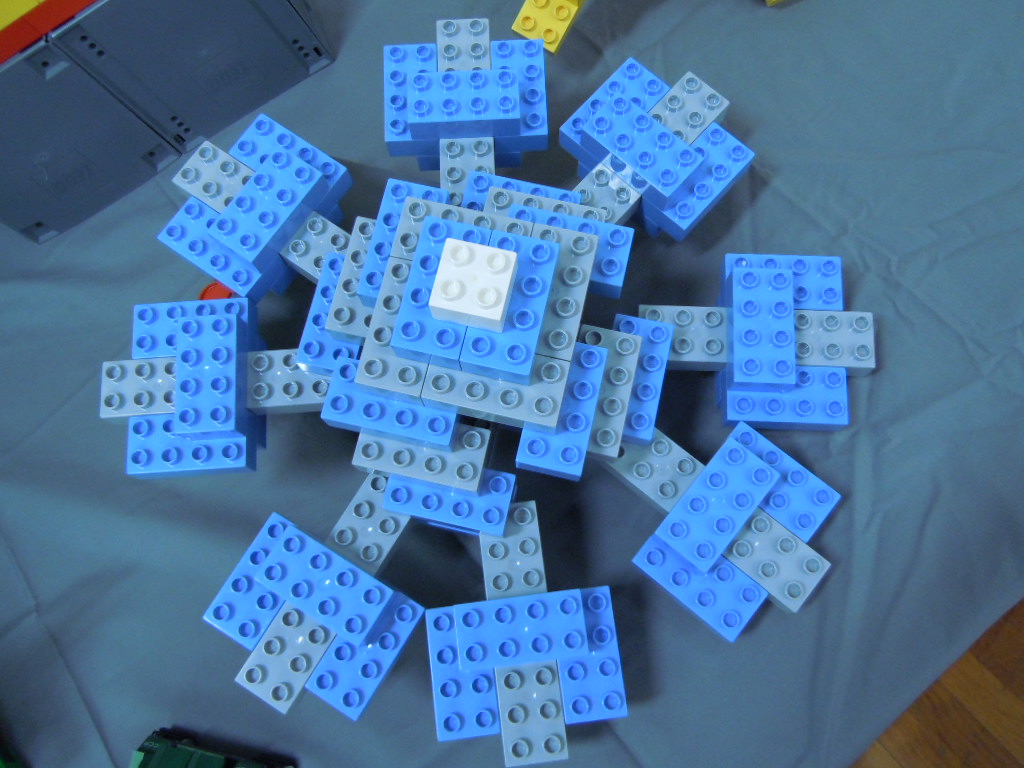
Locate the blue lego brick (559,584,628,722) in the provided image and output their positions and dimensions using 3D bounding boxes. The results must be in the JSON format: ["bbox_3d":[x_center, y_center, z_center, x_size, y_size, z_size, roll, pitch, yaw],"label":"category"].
[{"bbox_3d":[0.039,0.140,0.460,0.032,0.023,0.064,-7,76,0],"label":"blue lego brick"}]

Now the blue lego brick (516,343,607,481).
[{"bbox_3d":[0.025,0.012,0.433,0.032,0.022,0.064,12,76,5],"label":"blue lego brick"}]

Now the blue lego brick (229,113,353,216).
[{"bbox_3d":[-0.130,-0.127,0.523,0.064,0.024,0.032,34,79,8],"label":"blue lego brick"}]

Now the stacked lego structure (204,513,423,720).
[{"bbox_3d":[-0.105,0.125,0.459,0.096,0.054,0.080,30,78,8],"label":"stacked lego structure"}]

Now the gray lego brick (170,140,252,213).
[{"bbox_3d":[-0.161,-0.111,0.519,0.064,0.024,0.032,34,79,8],"label":"gray lego brick"}]

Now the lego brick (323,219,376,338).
[{"bbox_3d":[-0.073,-0.053,0.467,0.032,0.023,0.064,12,76,4],"label":"lego brick"}]

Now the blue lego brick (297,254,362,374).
[{"bbox_3d":[-0.091,-0.037,0.483,0.032,0.023,0.064,12,76,4],"label":"blue lego brick"}]

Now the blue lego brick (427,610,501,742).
[{"bbox_3d":[-0.024,0.146,0.455,0.032,0.023,0.064,-7,76,-1],"label":"blue lego brick"}]

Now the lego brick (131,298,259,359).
[{"bbox_3d":[-0.180,-0.029,0.506,0.064,0.022,0.032,-4,76,0],"label":"lego brick"}]

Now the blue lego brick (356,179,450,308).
[{"bbox_3d":[-0.054,-0.069,0.451,0.032,0.023,0.064,12,76,4],"label":"blue lego brick"}]

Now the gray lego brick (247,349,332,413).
[{"bbox_3d":[-0.128,-0.001,0.492,0.064,0.024,0.032,-4,76,0],"label":"gray lego brick"}]

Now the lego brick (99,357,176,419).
[{"bbox_3d":[-0.194,0.003,0.498,0.064,0.022,0.032,-4,76,0],"label":"lego brick"}]

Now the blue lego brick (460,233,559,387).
[{"bbox_3d":[0.000,-0.035,0.405,0.032,0.023,0.064,12,76,5],"label":"blue lego brick"}]

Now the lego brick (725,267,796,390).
[{"bbox_3d":[0.133,-0.029,0.475,0.032,0.024,0.064,2,76,2],"label":"lego brick"}]

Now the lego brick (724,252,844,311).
[{"bbox_3d":[0.152,-0.055,0.504,0.064,0.023,0.032,2,76,2],"label":"lego brick"}]

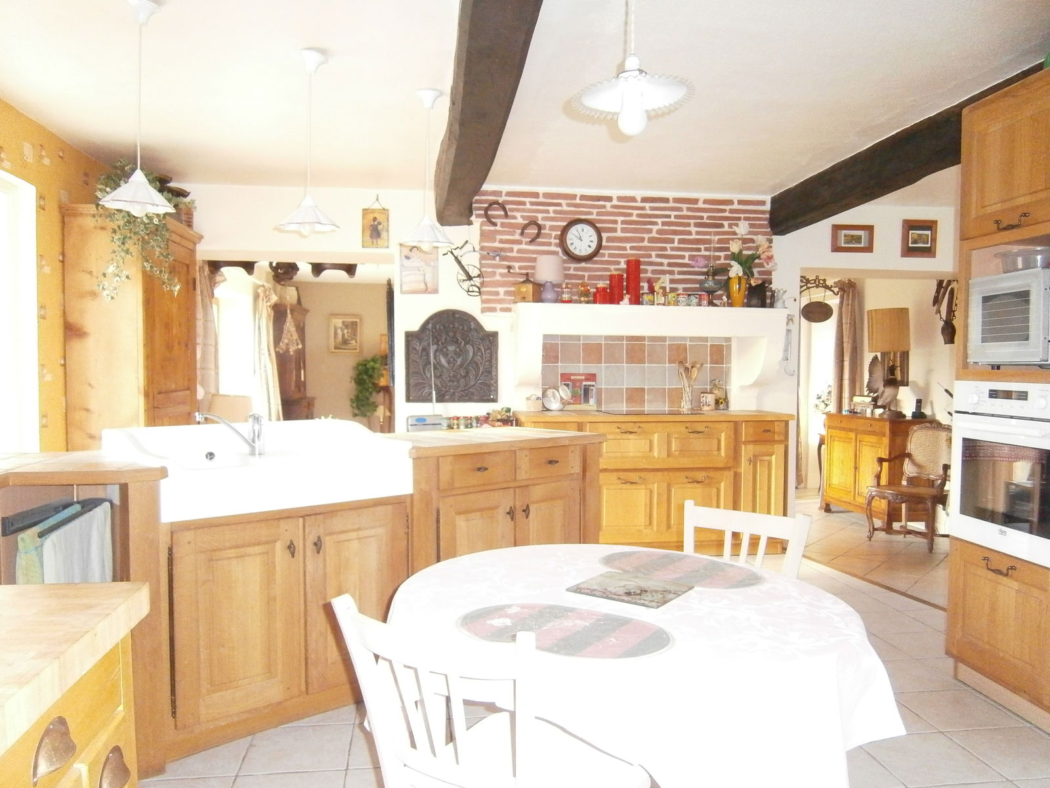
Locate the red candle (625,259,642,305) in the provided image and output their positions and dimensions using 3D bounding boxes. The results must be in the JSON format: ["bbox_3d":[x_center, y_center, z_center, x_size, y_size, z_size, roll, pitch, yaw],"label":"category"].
[{"bbox_3d":[0.721,-0.737,5.238,0.098,0.318,0.098,0,3,-9],"label":"red candle"}]

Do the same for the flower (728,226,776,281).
[{"bbox_3d":[1.529,-0.959,5.284,0.319,0.374,0.255,0,2,-7],"label":"flower"}]

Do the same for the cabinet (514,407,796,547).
[{"bbox_3d":[0.802,0.566,5.174,1.705,0.891,0.617,0,2,-7],"label":"cabinet"}]

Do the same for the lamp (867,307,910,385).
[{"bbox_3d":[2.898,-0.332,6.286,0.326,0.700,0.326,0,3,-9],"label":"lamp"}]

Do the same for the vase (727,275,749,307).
[{"bbox_3d":[1.429,-0.681,5.284,0.126,0.219,0.126,0,2,-7],"label":"vase"}]

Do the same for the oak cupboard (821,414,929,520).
[{"bbox_3d":[3.270,0.700,7.357,0.444,0.966,1.071,0,3,-10],"label":"oak cupboard"}]

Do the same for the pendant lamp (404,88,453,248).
[{"bbox_3d":[-0.425,-0.975,3.439,0.245,0.697,0.245,0,2,-7],"label":"pendant lamp"}]

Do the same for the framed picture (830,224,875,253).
[{"bbox_3d":[2.421,-1.149,5.818,0.331,0.215,0.025,0,3,-9],"label":"framed picture"}]

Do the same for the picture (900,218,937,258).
[{"bbox_3d":[2.957,-1.166,5.898,0.289,0.290,0.025,0,3,-9],"label":"picture"}]

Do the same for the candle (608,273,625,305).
[{"bbox_3d":[0.607,-0.689,5.223,0.093,0.224,0.093,0,3,-9],"label":"candle"}]

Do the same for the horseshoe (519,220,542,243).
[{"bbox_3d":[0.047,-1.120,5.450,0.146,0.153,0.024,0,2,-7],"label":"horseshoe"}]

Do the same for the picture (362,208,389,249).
[{"bbox_3d":[-1.017,-1.127,5.364,0.178,0.269,0.020,0,2,-7],"label":"picture"}]

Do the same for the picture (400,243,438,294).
[{"bbox_3d":[-0.715,-0.846,5.330,0.260,0.343,0.020,0,3,-9],"label":"picture"}]

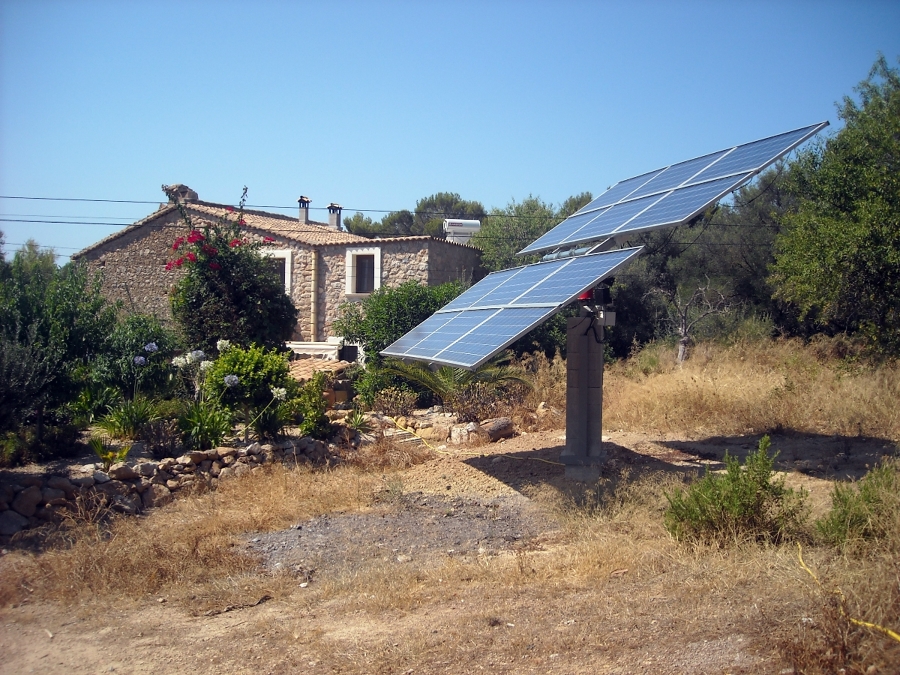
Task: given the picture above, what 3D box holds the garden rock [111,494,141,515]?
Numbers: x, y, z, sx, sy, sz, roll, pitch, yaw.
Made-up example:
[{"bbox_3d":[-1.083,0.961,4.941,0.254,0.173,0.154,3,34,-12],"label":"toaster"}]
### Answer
[{"bbox_3d":[-3.352,1.725,9.400,0.260,0.200,0.310,1,1,23],"label":"garden rock"}]

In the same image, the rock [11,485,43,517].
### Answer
[{"bbox_3d":[-3.535,1.330,7.627,0.230,0.240,0.200,0,1,-27],"label":"rock"}]

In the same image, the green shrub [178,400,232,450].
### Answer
[{"bbox_3d":[-3.224,1.160,12.000,0.710,0.660,0.680,0,1,-15],"label":"green shrub"}]

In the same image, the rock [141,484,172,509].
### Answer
[{"bbox_3d":[-2.830,1.521,8.780,0.290,0.220,0.230,0,1,-27],"label":"rock"}]

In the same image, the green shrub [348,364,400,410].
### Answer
[{"bbox_3d":[-1.427,0.945,17.200,0.980,0.870,0.850,0,1,-5],"label":"green shrub"}]

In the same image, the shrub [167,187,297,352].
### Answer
[{"bbox_3d":[-4.754,-1.371,19.800,2.800,3.800,2.400,0,1,-14],"label":"shrub"}]

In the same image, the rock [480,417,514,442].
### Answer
[{"bbox_3d":[0.688,1.317,13.326,0.460,0.300,0.360,0,1,-11],"label":"rock"}]

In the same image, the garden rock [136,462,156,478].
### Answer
[{"bbox_3d":[-3.302,1.447,9.900,0.210,0.170,0.220,1,1,23],"label":"garden rock"}]

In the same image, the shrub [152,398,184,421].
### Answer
[{"bbox_3d":[-3.593,0.890,11.618,0.400,0.320,0.360,0,1,0],"label":"shrub"}]

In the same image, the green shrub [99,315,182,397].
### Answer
[{"bbox_3d":[-4.794,0.311,14.006,1.200,1.430,1.150,0,1,0],"label":"green shrub"}]

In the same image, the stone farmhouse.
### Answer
[{"bbox_3d":[-5.039,-2.231,32.755,13.000,5.600,9.200,1,1,21],"label":"stone farmhouse"}]

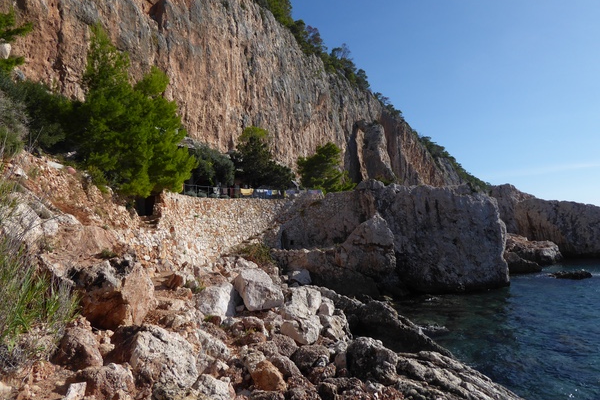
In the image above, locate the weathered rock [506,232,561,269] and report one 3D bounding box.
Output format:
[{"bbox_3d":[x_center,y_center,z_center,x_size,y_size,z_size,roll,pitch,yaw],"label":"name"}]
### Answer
[{"bbox_3d":[36.000,7.500,65.000,9.800,4.600,6.000,0,-1,0],"label":"weathered rock"}]

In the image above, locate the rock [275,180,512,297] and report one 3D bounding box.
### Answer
[{"bbox_3d":[10.300,3.900,46.000,25.500,11.200,9.500,0,-2,-17],"label":"rock"}]

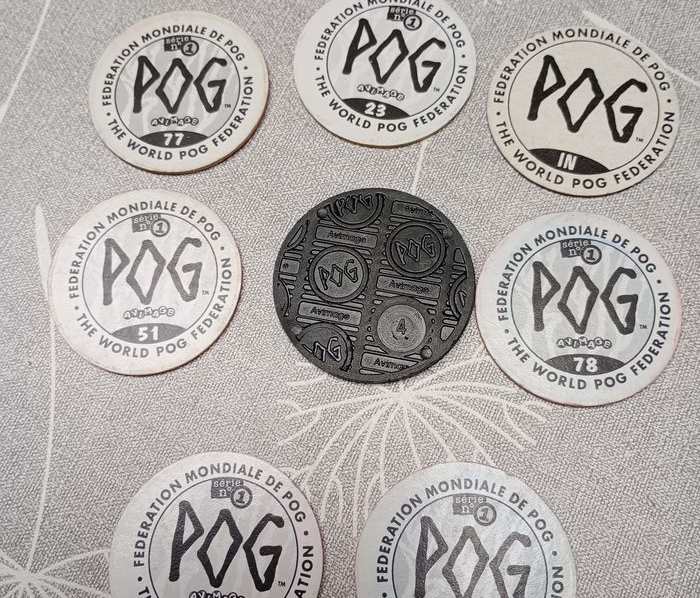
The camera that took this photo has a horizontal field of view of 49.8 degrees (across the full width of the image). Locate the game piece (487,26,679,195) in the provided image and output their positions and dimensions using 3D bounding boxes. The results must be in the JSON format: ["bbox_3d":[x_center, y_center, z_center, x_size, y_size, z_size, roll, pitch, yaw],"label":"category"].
[{"bbox_3d":[0.051,-0.042,0.166,0.041,0.001,0.041,-1,75,3],"label":"game piece"}]

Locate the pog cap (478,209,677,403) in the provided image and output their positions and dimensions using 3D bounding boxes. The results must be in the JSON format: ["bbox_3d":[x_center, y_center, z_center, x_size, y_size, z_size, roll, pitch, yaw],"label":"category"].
[{"bbox_3d":[0.047,0.002,0.154,0.041,0.001,0.041,-1,75,3],"label":"pog cap"}]

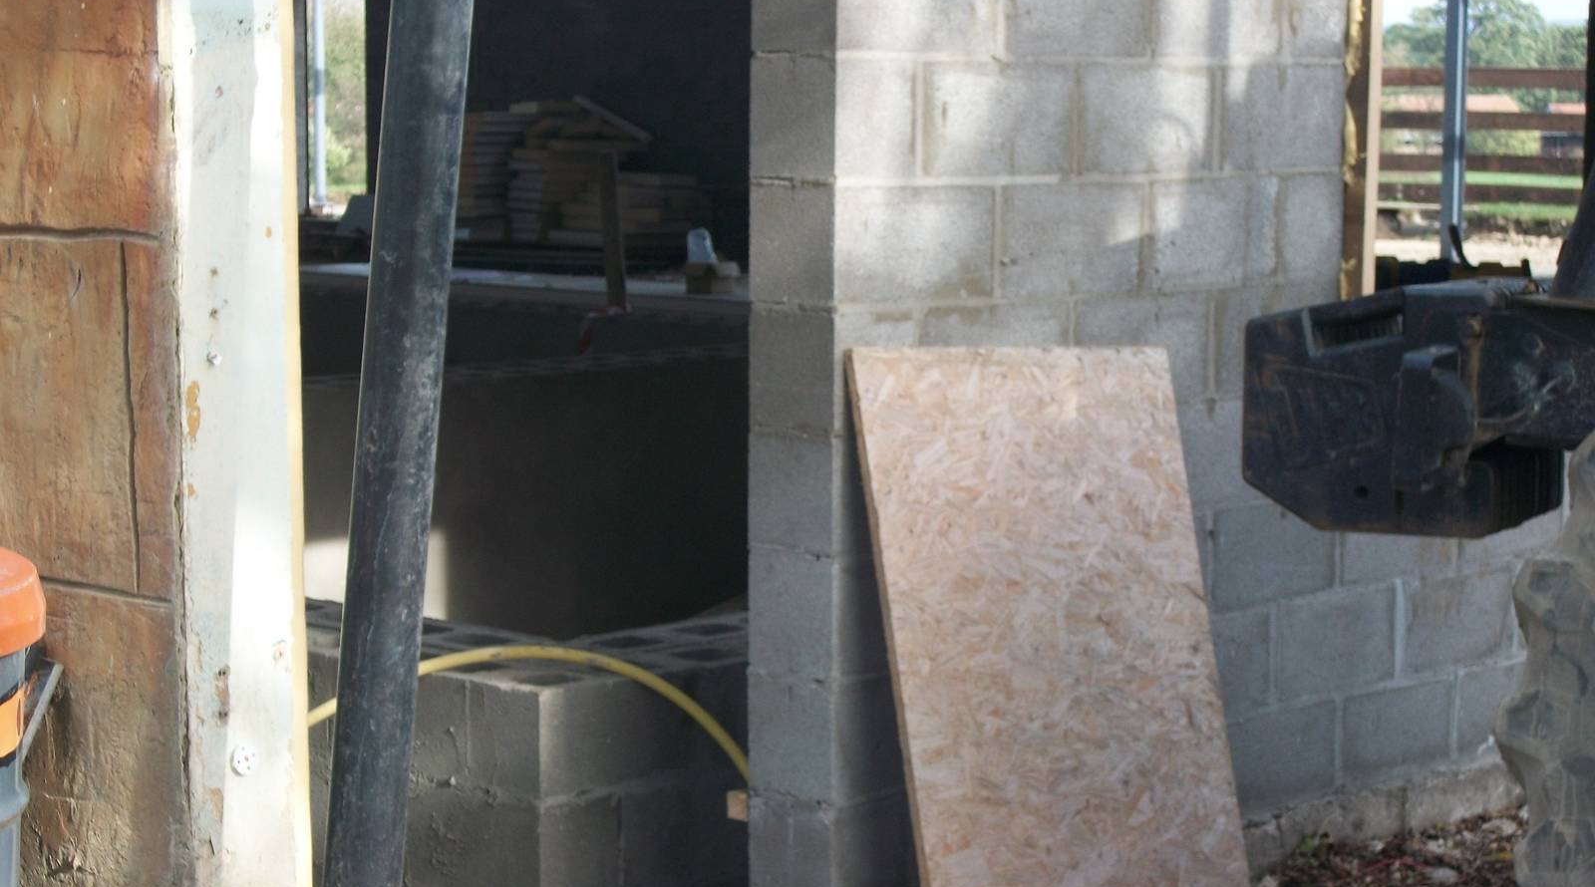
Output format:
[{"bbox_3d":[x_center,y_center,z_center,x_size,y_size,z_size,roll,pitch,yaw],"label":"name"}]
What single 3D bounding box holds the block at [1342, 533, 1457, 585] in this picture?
[{"bbox_3d":[1.232,0.184,7.795,0.215,0.215,0.440,6,8,44],"label":"block"}]

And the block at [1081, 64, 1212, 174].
[{"bbox_3d":[0.610,-0.649,7.016,0.215,0.215,0.440,6,9,43],"label":"block"}]

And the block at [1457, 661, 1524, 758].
[{"bbox_3d":[1.542,0.601,8.164,0.215,0.215,0.440,6,8,44],"label":"block"}]

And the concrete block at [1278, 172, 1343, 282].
[{"bbox_3d":[1.001,-0.463,7.483,0.215,0.215,0.213,6,8,44],"label":"concrete block"}]

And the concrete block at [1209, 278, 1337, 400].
[{"bbox_3d":[0.919,-0.235,7.389,0.215,0.215,0.440,6,9,43],"label":"concrete block"}]

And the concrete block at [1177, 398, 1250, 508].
[{"bbox_3d":[0.763,0.009,7.246,0.215,0.215,0.440,6,8,43],"label":"concrete block"}]

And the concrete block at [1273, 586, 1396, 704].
[{"bbox_3d":[1.071,0.419,7.624,0.215,0.215,0.440,6,9,43],"label":"concrete block"}]

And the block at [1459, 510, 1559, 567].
[{"bbox_3d":[1.537,0.145,8.085,0.215,0.215,0.440,6,9,43],"label":"block"}]

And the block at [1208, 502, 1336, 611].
[{"bbox_3d":[0.917,0.217,7.431,0.215,0.215,0.440,6,8,43],"label":"block"}]

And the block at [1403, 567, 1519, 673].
[{"bbox_3d":[1.387,0.391,7.979,0.215,0.215,0.440,6,8,44],"label":"block"}]

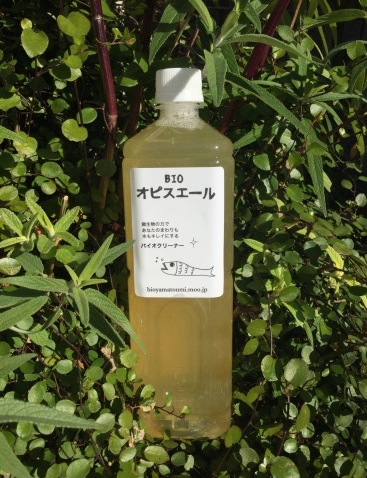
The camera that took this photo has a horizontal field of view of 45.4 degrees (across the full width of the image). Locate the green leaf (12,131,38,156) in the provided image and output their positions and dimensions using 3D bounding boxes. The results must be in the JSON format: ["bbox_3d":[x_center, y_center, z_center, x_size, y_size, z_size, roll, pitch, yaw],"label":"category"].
[{"bbox_3d":[-0.124,-0.075,0.345,0.018,0.020,0.006,1,-10,-23],"label":"green leaf"}]

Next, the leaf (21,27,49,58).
[{"bbox_3d":[-0.120,-0.159,0.355,0.020,0.024,0.005,6,3,-23],"label":"leaf"}]

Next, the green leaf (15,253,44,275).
[{"bbox_3d":[-0.108,0.019,0.309,0.004,0.023,0.013,-32,26,53],"label":"green leaf"}]

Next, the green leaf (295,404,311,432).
[{"bbox_3d":[0.091,0.136,0.335,0.009,0.005,0.024,34,53,4],"label":"green leaf"}]

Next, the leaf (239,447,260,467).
[{"bbox_3d":[0.049,0.161,0.325,0.013,0.005,0.014,-30,51,-19],"label":"leaf"}]

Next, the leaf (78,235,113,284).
[{"bbox_3d":[-0.057,0.014,0.288,0.009,0.041,0.004,42,13,27],"label":"leaf"}]

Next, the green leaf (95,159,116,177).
[{"bbox_3d":[-0.062,-0.057,0.352,0.017,0.015,0.003,6,-21,0],"label":"green leaf"}]

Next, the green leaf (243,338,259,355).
[{"bbox_3d":[0.057,0.091,0.370,0.019,0.005,0.011,-41,68,-12],"label":"green leaf"}]

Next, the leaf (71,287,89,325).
[{"bbox_3d":[-0.066,0.043,0.284,0.010,0.004,0.030,-14,57,-11],"label":"leaf"}]

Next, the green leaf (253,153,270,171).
[{"bbox_3d":[0.066,-0.065,0.370,0.015,0.016,0.005,-11,-22,2],"label":"green leaf"}]

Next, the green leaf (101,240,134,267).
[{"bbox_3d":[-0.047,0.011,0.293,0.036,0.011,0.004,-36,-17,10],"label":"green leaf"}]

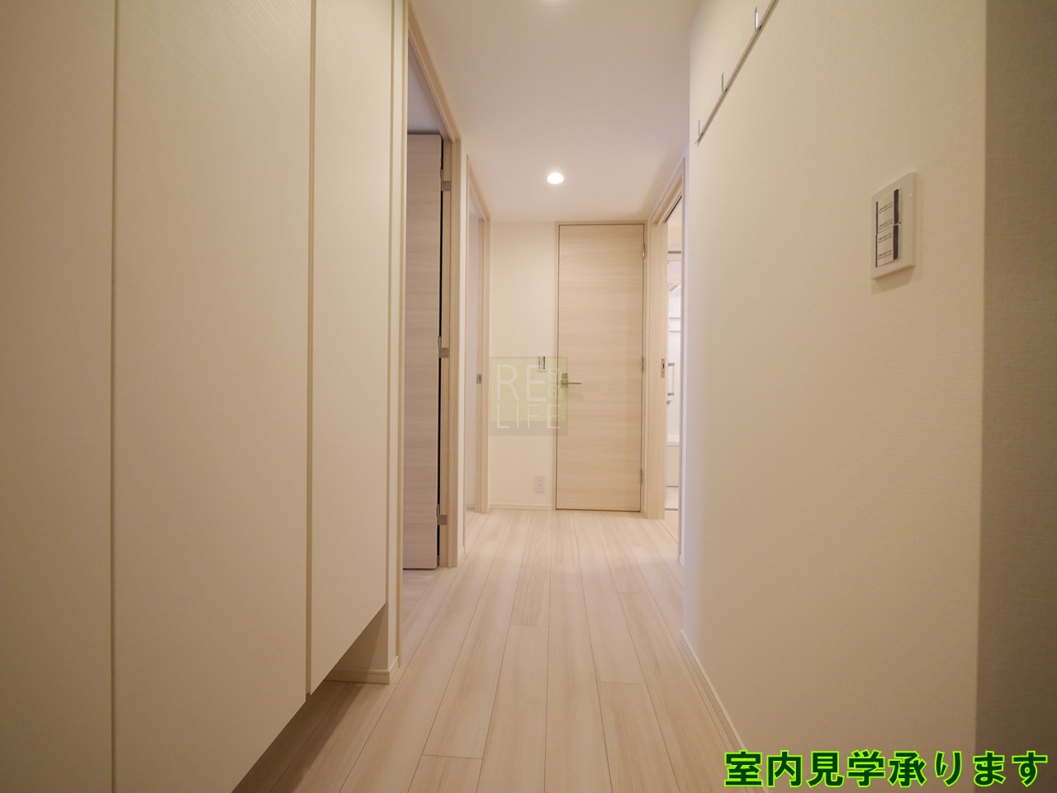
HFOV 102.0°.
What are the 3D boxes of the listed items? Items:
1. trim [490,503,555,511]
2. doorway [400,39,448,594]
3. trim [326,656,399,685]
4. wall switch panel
[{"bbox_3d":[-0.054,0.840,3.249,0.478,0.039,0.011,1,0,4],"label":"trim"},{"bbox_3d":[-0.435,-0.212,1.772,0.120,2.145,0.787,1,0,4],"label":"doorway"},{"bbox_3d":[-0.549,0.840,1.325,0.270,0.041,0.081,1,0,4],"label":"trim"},{"bbox_3d":[0.498,-0.228,0.581,0.012,0.121,0.070,1,0,4],"label":"wall switch panel"}]

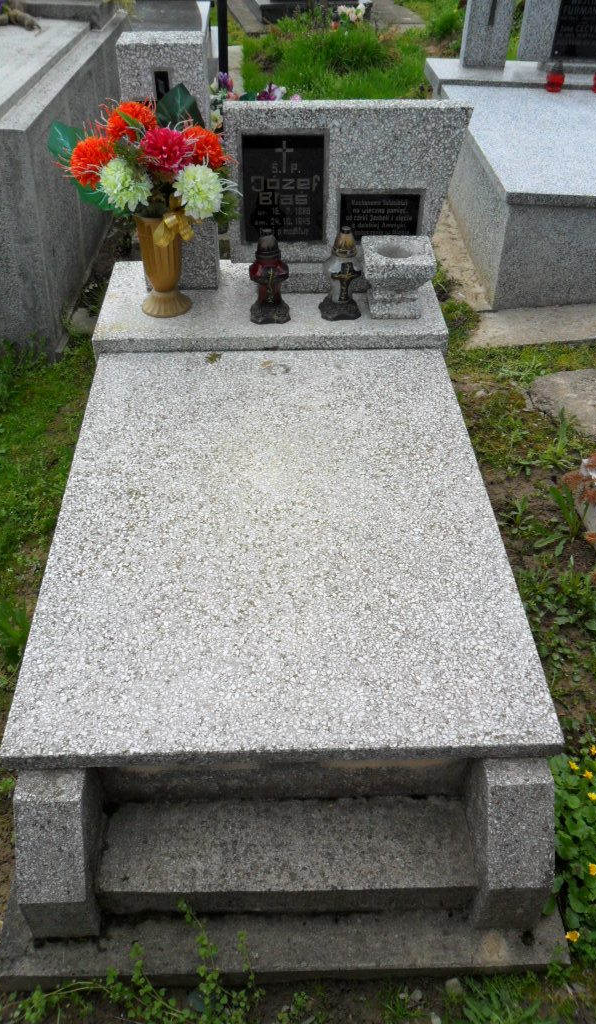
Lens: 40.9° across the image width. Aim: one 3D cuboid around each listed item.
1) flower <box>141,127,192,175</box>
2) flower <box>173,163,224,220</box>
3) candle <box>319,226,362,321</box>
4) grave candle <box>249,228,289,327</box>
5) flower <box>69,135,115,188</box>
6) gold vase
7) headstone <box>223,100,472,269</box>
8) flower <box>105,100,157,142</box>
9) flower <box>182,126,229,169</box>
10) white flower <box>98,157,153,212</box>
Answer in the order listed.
[{"bbox_3d":[-0.312,-0.859,1.898,0.122,0.120,0.090,-4,19,-6],"label":"flower"},{"bbox_3d":[-0.243,-0.781,1.947,0.125,0.125,0.090,-11,30,-13],"label":"flower"},{"bbox_3d":[0.120,-0.645,2.146,0.110,0.238,0.108,-4,44,-6],"label":"candle"},{"bbox_3d":[-0.074,-0.633,2.128,0.110,0.238,0.108,-1,44,-2],"label":"grave candle"},{"bbox_3d":[-0.508,-0.862,1.965,0.110,0.120,0.100,29,50,27],"label":"flower"},{"bbox_3d":[-0.368,-0.675,2.167,0.136,0.258,0.136,0,43,0],"label":"gold vase"},{"bbox_3d":[0.121,-0.869,2.131,0.615,0.410,0.085,0,40,-1],"label":"headstone"},{"bbox_3d":[-0.400,-0.930,1.908,0.125,0.120,0.090,13,10,12],"label":"flower"},{"bbox_3d":[-0.227,-0.895,1.962,0.110,0.105,0.100,-19,46,-19],"label":"flower"},{"bbox_3d":[-0.424,-0.805,1.964,0.120,0.125,0.100,19,46,19],"label":"white flower"}]

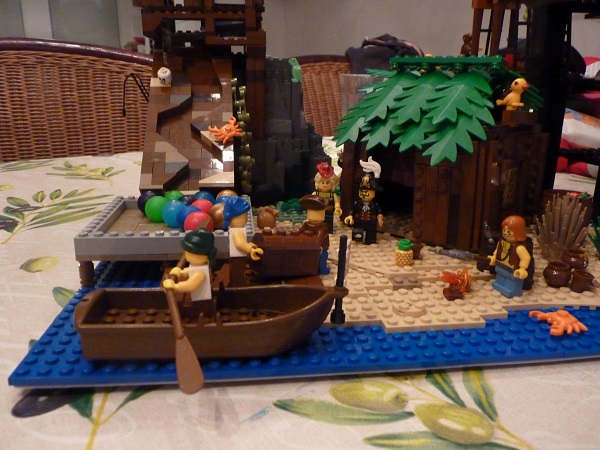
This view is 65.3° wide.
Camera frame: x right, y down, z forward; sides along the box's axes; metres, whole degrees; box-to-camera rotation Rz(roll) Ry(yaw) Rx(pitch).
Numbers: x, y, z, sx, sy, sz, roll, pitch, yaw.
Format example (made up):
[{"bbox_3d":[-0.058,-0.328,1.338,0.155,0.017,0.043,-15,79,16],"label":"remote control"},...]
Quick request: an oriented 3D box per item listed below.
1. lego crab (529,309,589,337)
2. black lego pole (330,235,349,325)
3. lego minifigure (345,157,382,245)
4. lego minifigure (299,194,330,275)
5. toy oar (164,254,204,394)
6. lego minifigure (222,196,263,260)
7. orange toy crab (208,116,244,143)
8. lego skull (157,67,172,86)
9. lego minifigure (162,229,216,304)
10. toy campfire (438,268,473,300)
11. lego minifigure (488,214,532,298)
[{"bbox_3d":[0.120,0.044,0.218,0.021,0.008,0.021,-4,17,-19],"label":"lego crab"},{"bbox_3d":[0.018,0.025,0.214,0.007,0.040,0.007,-1,15,-7],"label":"black lego pole"},{"bbox_3d":[0.041,-0.017,0.307,0.026,0.057,0.019,1,15,-3],"label":"lego minifigure"},{"bbox_3d":[0.007,0.006,0.260,0.019,0.044,0.025,-9,18,-33],"label":"lego minifigure"},{"bbox_3d":[-0.046,0.038,0.176,0.009,0.004,0.052,-11,54,-15],"label":"toy oar"},{"bbox_3d":[-0.028,0.009,0.231,0.019,0.043,0.025,-1,15,-7],"label":"lego minifigure"},{"bbox_3d":[-0.054,-0.071,0.345,0.022,0.008,0.021,-26,65,-22],"label":"orange toy crab"},{"bbox_3d":[-0.106,-0.116,0.365,0.010,0.011,0.010,3,58,-5],"label":"lego skull"},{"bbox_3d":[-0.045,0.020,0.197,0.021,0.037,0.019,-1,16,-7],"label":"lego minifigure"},{"bbox_3d":[0.083,0.031,0.248,0.018,0.013,0.015,-1,15,-7],"label":"toy campfire"},{"bbox_3d":[0.113,0.016,0.249,0.017,0.041,0.025,-1,15,-7],"label":"lego minifigure"}]

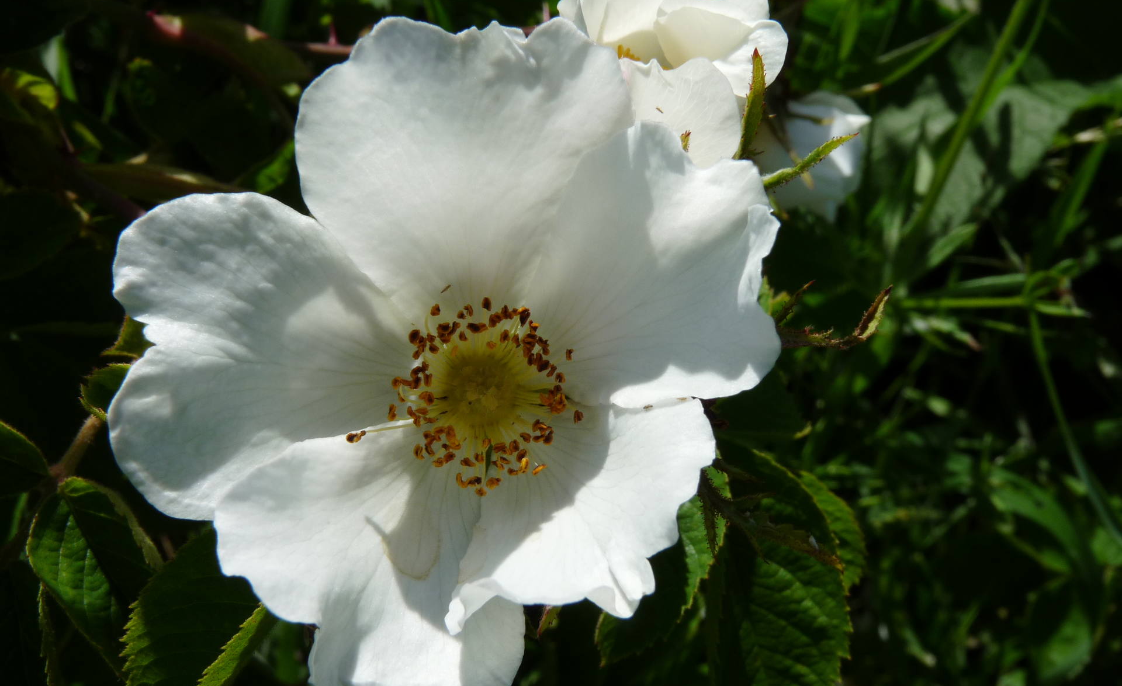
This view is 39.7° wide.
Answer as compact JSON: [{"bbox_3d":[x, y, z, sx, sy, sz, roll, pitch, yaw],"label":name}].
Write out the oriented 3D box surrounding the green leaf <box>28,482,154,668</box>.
[{"bbox_3d":[-0.058,0.029,0.192,0.014,0.008,0.026,-23,84,-8],"label":"green leaf"}]

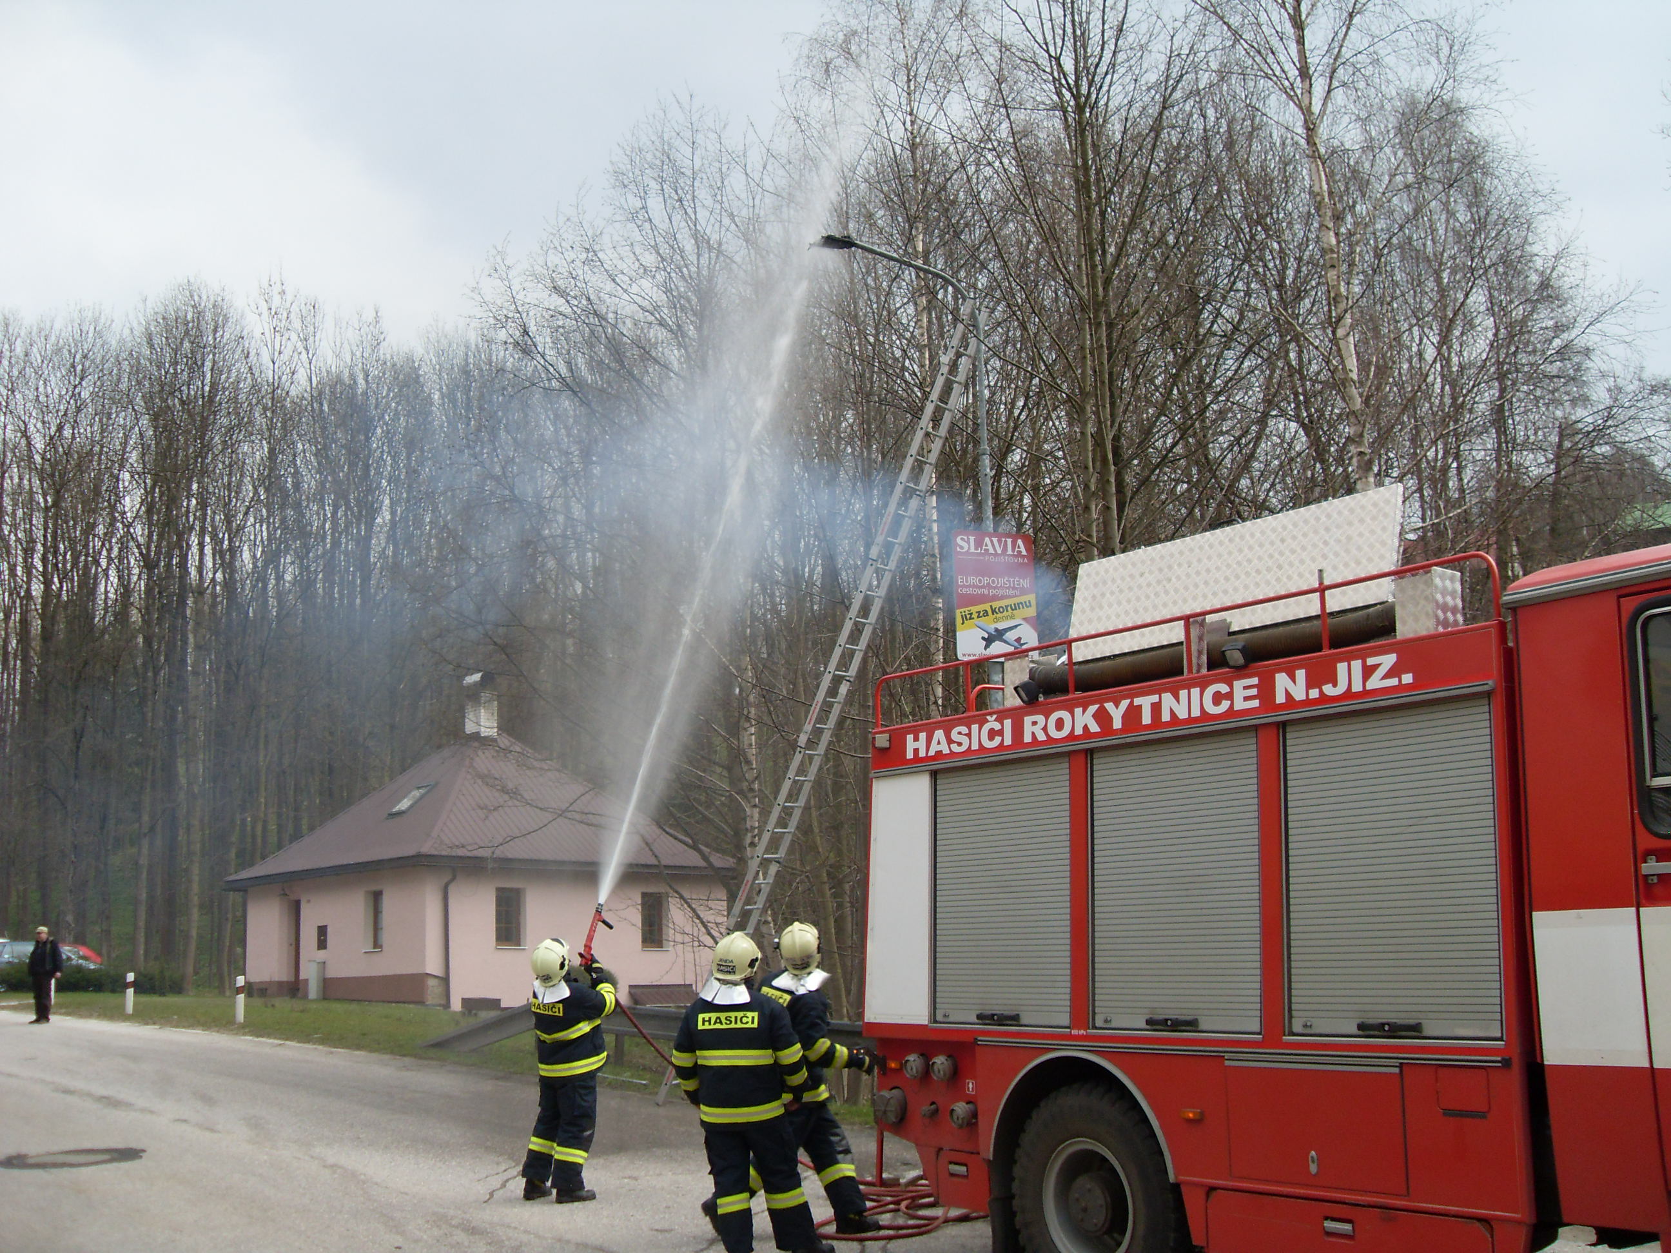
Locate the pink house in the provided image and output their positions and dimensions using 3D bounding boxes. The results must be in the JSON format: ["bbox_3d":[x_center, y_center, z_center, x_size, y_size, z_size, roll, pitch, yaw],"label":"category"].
[{"bbox_3d":[-8.591,5.221,43.196,8.521,7.881,8.880,10,-16,-43],"label":"pink house"}]

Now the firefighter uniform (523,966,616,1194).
[{"bbox_3d":[-1.896,3.221,12.660,0.520,1.550,0.560,10,-17,-43],"label":"firefighter uniform"}]

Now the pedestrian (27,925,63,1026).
[{"bbox_3d":[-14.194,6.264,32.179,0.600,1.730,0.450,-6,-13,21],"label":"pedestrian"}]

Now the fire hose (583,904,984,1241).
[{"bbox_3d":[-0.338,2.992,12.456,2.667,2.176,2.521,-3,-12,6],"label":"fire hose"}]

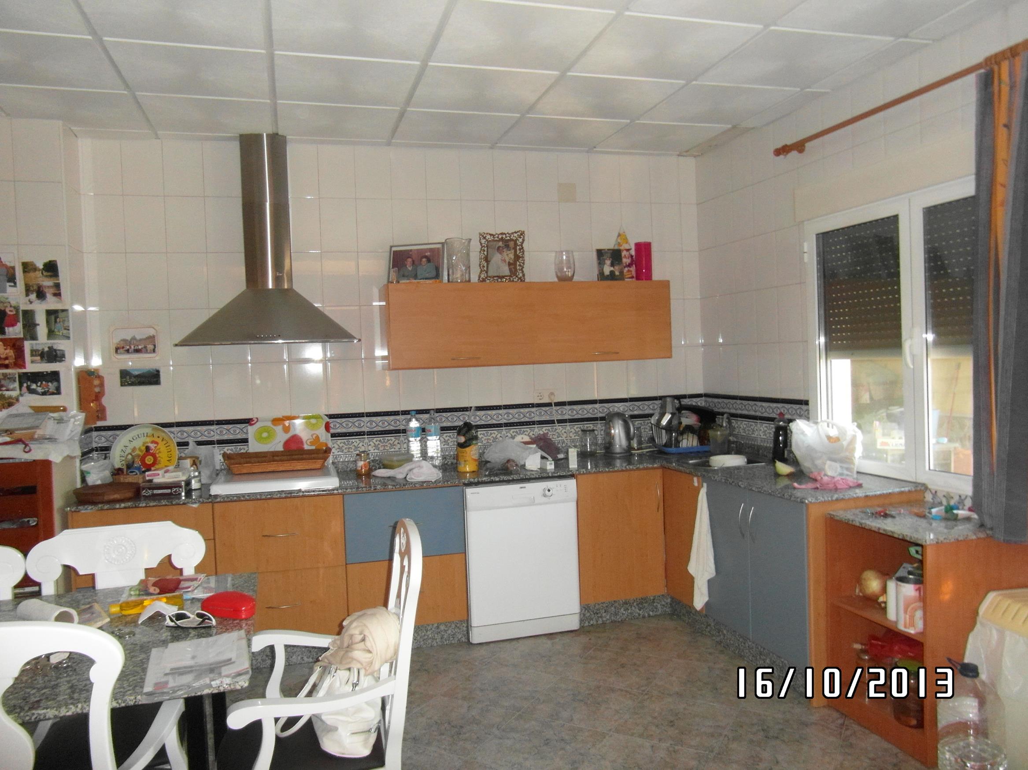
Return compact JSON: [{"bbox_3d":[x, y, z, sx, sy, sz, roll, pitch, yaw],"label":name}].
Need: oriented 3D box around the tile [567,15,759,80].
[{"bbox_3d":[0.572,-1.333,2.841,0.585,0.015,0.580,-3,3,-15],"label":"tile"}]

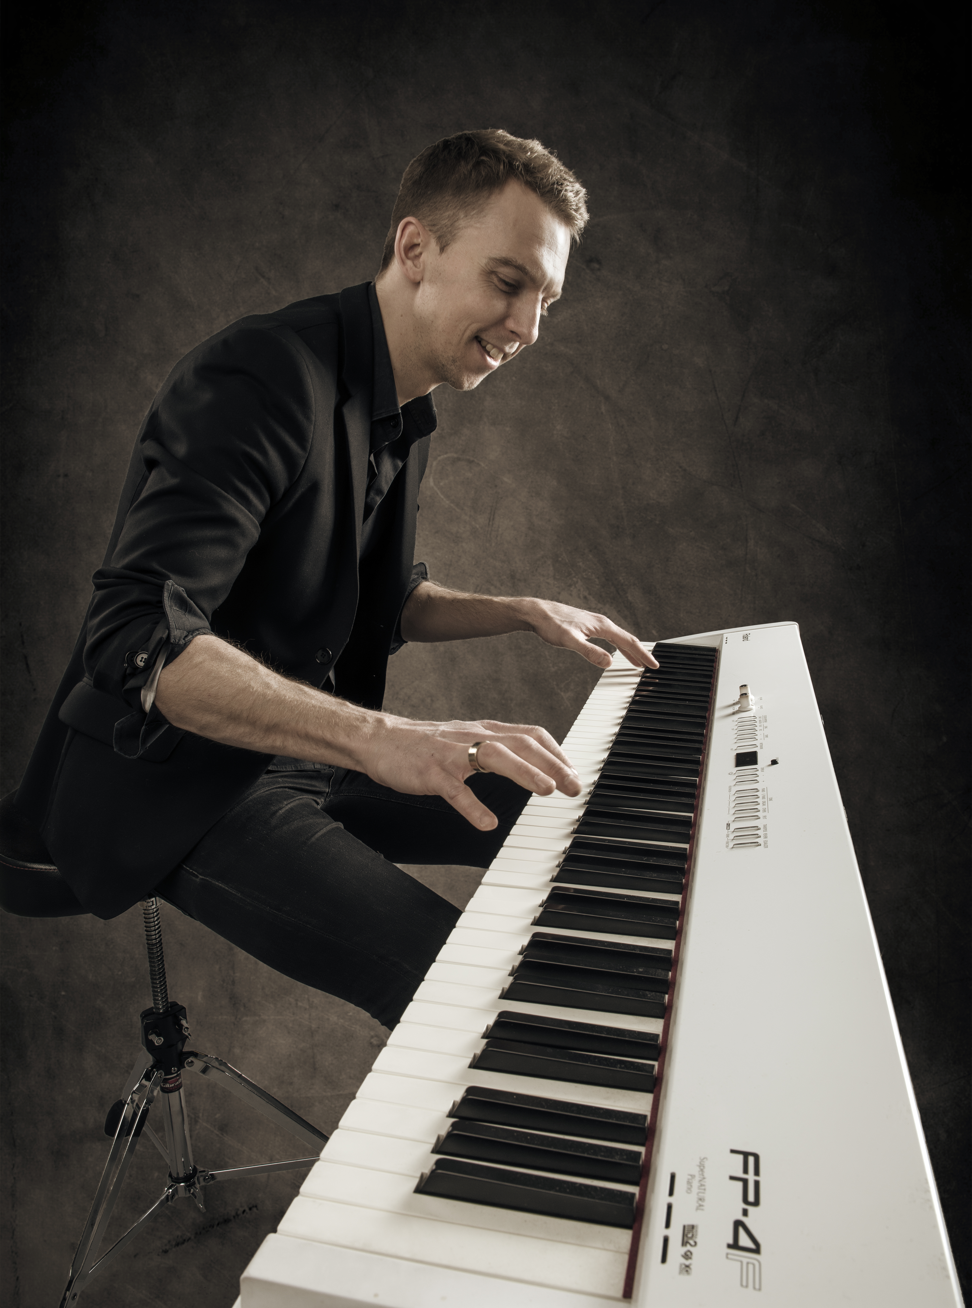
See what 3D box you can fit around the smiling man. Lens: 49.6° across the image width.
[{"bbox_3d":[-0.168,0.125,1.230,0.760,1.335,0.680,2,13,14],"label":"smiling man"}]

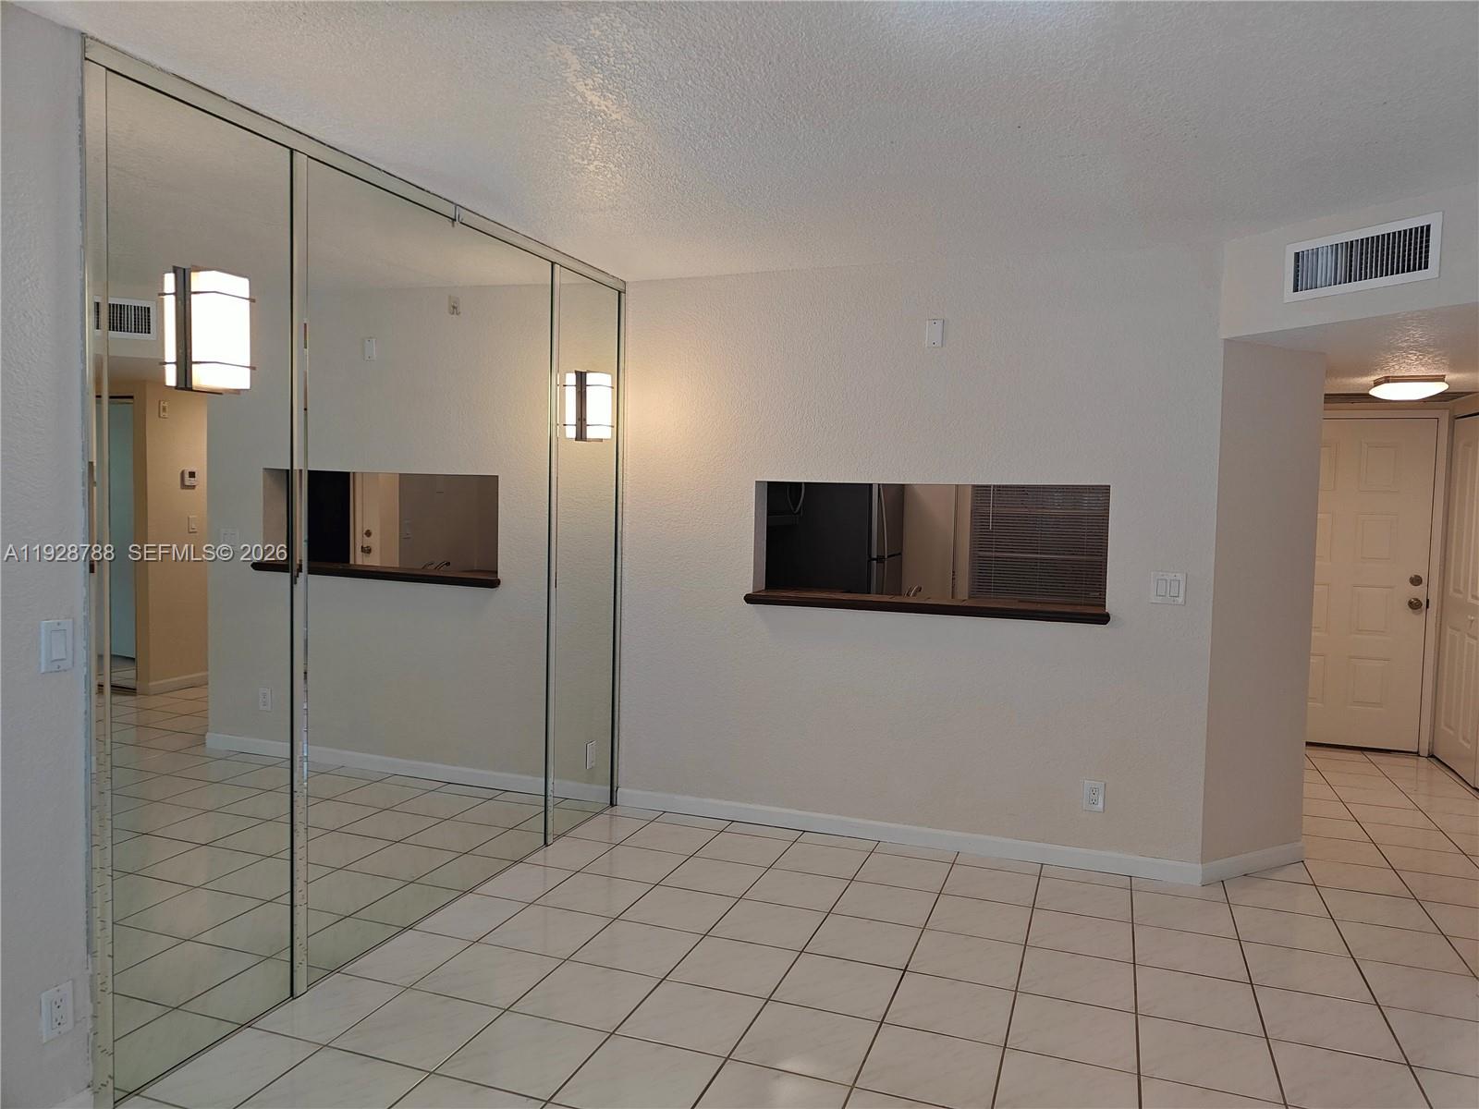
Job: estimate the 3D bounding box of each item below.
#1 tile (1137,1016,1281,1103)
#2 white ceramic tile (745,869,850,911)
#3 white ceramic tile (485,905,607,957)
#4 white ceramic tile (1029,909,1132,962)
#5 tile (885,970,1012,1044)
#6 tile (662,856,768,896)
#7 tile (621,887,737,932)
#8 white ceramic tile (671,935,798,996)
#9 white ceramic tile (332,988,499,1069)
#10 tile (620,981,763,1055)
[{"bbox_3d":[1.248,1.345,2.744,0.331,0.010,0.331,2,4,20],"label":"tile"},{"bbox_3d":[0.219,1.260,3.839,0.329,0.009,0.329,2,4,20],"label":"white ceramic tile"},{"bbox_3d":[-0.645,1.264,3.441,0.331,0.010,0.331,2,4,20],"label":"white ceramic tile"},{"bbox_3d":[1.164,1.297,3.492,0.331,0.010,0.331,2,4,20],"label":"white ceramic tile"},{"bbox_3d":[0.617,1.321,2.978,0.329,0.009,0.329,2,4,20],"label":"tile"},{"bbox_3d":[-0.096,1.252,3.972,0.326,0.010,0.326,2,4,20],"label":"tile"},{"bbox_3d":[-0.212,1.263,3.638,0.331,0.010,0.331,2,4,20],"label":"tile"},{"bbox_3d":[-0.013,1.293,3.209,0.329,0.009,0.329,2,4,20],"label":"white ceramic tile"},{"bbox_3d":[-0.877,1.299,2.811,0.331,0.010,0.331,2,4,20],"label":"white ceramic tile"},{"bbox_3d":[-0.131,1.308,2.895,0.331,0.010,0.331,2,4,20],"label":"tile"}]

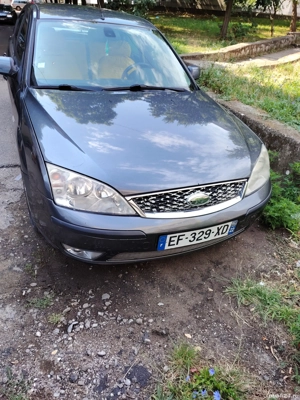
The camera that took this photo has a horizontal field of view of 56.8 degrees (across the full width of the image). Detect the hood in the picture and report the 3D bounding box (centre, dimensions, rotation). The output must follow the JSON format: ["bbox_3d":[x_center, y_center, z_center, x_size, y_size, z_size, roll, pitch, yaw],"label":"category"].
[{"bbox_3d":[0.028,-0.507,1.942,1.550,0.250,1.250,-9,44,-22],"label":"hood"}]

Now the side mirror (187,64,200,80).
[{"bbox_3d":[0.430,-1.341,2.933,0.220,0.155,0.125,-9,36,-22],"label":"side mirror"}]

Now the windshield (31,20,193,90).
[{"bbox_3d":[-0.342,-1.370,2.515,1.460,0.170,0.930,-9,64,-22],"label":"windshield"}]

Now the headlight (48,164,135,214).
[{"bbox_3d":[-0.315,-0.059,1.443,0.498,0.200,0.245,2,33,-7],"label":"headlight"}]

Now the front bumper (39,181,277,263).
[{"bbox_3d":[0.170,0.072,1.815,1.760,0.450,0.620,-9,36,-22],"label":"front bumper"}]

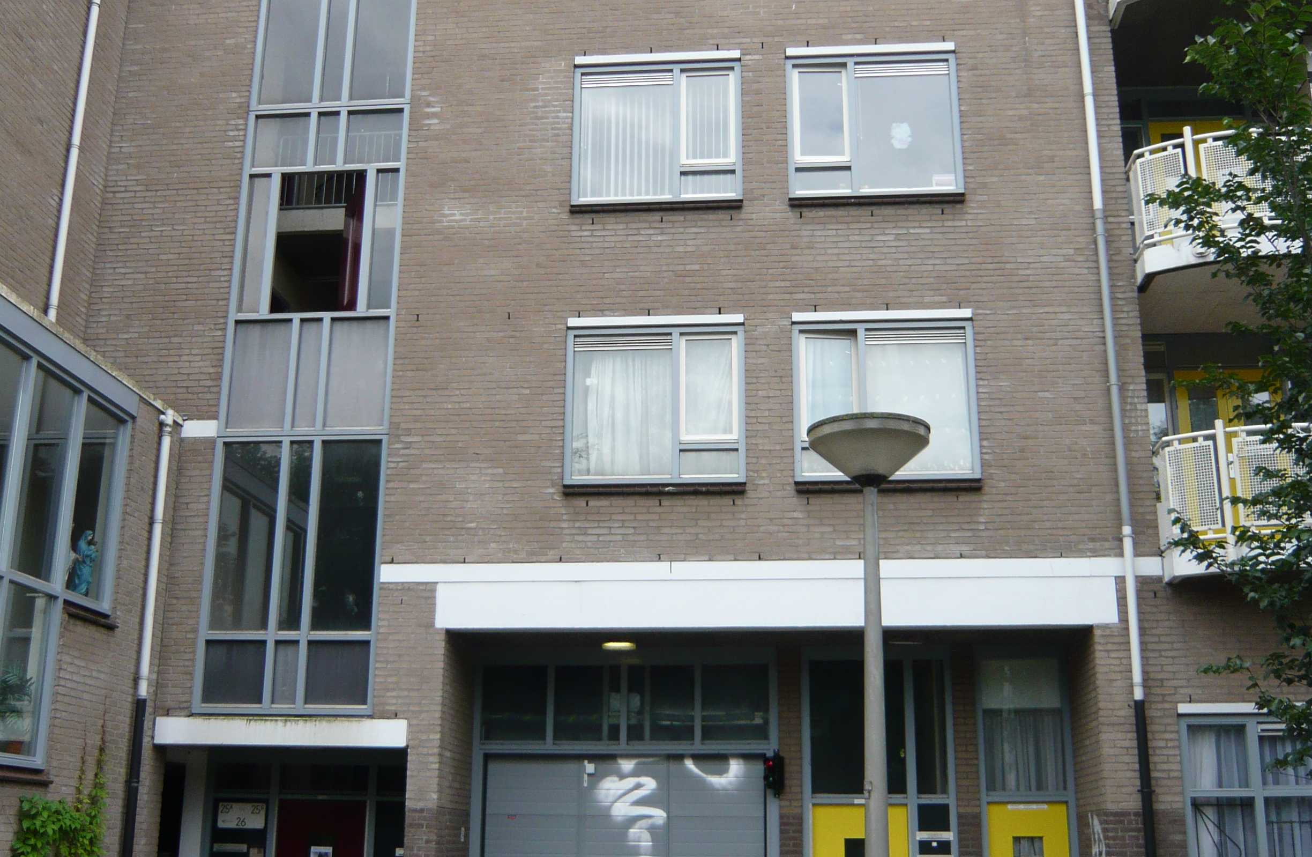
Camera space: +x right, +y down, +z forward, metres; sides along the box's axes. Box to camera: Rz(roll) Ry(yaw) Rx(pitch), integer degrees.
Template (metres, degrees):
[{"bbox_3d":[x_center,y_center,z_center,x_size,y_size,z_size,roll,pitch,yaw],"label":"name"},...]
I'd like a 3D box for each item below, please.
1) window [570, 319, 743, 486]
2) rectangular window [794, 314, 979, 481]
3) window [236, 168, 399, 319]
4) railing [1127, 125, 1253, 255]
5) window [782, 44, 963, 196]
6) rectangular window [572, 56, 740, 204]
[{"bbox_3d":[-0.002,-0.252,12.937,1.651,1.587,0.120,-1,-16,5],"label":"window"},{"bbox_3d":[2.072,-0.298,12.748,1.637,1.600,0.120,-1,-16,5],"label":"rectangular window"},{"bbox_3d":[-3.239,-1.795,13.668,1.585,1.529,0.120,-1,-16,5],"label":"window"},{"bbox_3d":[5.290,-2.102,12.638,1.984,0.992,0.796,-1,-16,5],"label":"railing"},{"bbox_3d":[2.069,-2.918,13.454,1.633,1.586,0.120,-1,-16,5],"label":"window"},{"bbox_3d":[0.015,-2.887,13.632,1.633,1.586,0.120,-1,-16,5],"label":"rectangular window"}]

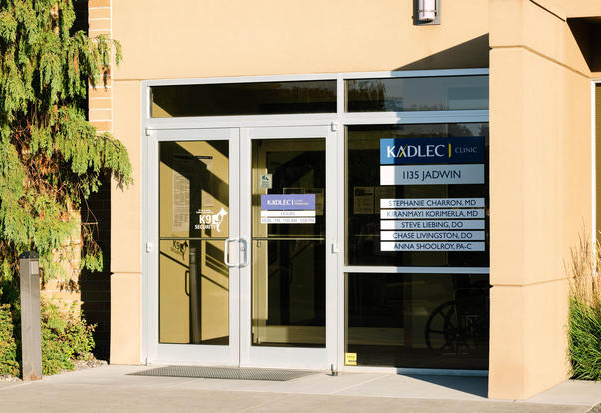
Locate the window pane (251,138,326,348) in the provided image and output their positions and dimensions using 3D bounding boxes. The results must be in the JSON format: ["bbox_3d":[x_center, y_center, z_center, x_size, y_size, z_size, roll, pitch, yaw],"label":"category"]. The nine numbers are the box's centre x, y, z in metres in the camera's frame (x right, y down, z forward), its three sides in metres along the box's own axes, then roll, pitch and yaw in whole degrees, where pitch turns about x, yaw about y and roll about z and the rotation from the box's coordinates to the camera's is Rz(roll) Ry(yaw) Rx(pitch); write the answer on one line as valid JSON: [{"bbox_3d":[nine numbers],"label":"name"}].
[{"bbox_3d":[-0.109,0.319,13.673,0.712,1.848,0.045,0,-1,21],"label":"window pane"}]

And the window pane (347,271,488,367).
[{"bbox_3d":[1.065,0.979,13.256,1.450,0.817,0.050,0,-1,21],"label":"window pane"}]

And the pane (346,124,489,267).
[{"bbox_3d":[1.065,-0.101,13.268,1.450,1.233,0.050,0,-1,21],"label":"pane"}]

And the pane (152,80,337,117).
[{"bbox_3d":[-0.531,-0.965,13.877,1.815,0.296,0.050,0,-1,21],"label":"pane"}]

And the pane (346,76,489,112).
[{"bbox_3d":[1.064,-0.968,13.277,1.450,0.300,0.050,0,-1,21],"label":"pane"}]

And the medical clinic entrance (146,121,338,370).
[{"bbox_3d":[-0.539,0.363,13.835,1.849,2.150,0.120,0,-1,21],"label":"medical clinic entrance"}]

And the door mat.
[{"bbox_3d":[-0.649,1.420,13.256,1.490,0.020,0.840,0,-1,21],"label":"door mat"}]

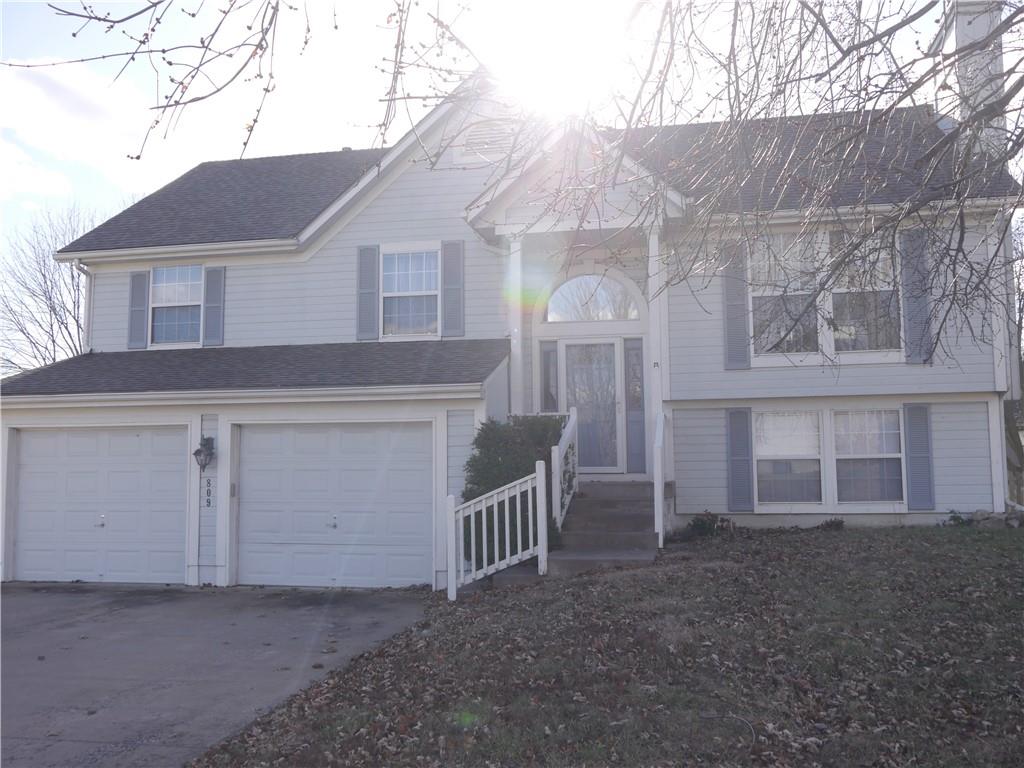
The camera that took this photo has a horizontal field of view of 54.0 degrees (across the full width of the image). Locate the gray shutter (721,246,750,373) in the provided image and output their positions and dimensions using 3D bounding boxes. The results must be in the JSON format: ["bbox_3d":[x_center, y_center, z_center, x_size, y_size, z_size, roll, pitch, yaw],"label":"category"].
[{"bbox_3d":[3.233,-1.127,14.519,0.365,1.874,0.045,-1,-5,12],"label":"gray shutter"}]

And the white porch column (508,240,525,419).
[{"bbox_3d":[0.079,-0.369,14.230,0.180,3.525,0.180,-1,-5,12],"label":"white porch column"}]

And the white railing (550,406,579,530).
[{"bbox_3d":[0.707,1.081,13.126,0.100,1.640,1.680,-1,-5,12],"label":"white railing"}]

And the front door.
[{"bbox_3d":[1.234,0.342,15.224,0.950,2.017,0.080,-1,-5,12],"label":"front door"}]

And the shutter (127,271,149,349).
[{"bbox_3d":[-6.169,-1.216,16.569,0.365,1.295,0.045,-1,-5,12],"label":"shutter"}]

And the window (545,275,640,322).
[{"bbox_3d":[1.230,-1.311,15.372,1.470,0.734,0.090,-1,-5,12],"label":"window"}]

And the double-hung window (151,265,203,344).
[{"bbox_3d":[-5.488,-1.311,16.453,0.940,1.308,0.090,-1,-5,12],"label":"double-hung window"}]

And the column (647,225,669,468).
[{"bbox_3d":[1.981,-0.428,13.830,0.180,3.545,0.180,-1,-5,12],"label":"column"}]

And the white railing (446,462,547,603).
[{"bbox_3d":[-0.170,1.703,11.636,1.150,1.600,0.100,-1,-5,12],"label":"white railing"}]

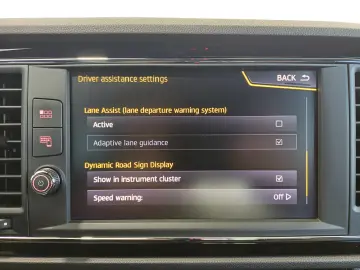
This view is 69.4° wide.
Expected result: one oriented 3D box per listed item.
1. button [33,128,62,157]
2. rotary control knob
[{"bbox_3d":[-0.090,0.005,0.177,0.020,0.019,0.005,0,0,-6],"label":"button"},{"bbox_3d":[-0.088,0.031,0.171,0.018,0.018,0.013,0,0,-2],"label":"rotary control knob"}]

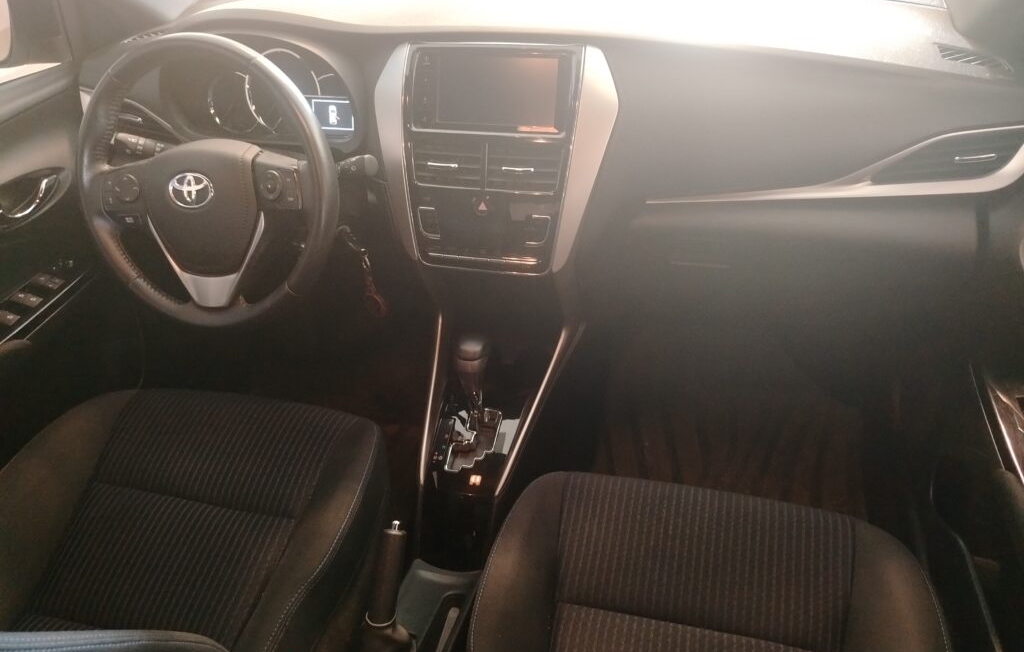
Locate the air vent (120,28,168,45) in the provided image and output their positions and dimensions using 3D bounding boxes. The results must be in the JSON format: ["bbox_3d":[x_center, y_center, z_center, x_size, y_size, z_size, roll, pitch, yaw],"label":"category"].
[{"bbox_3d":[-0.587,-0.443,1.112,0.090,0.020,0.042,-5,38,18],"label":"air vent"}]

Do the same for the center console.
[{"bbox_3d":[-0.029,-0.225,0.963,0.236,0.292,0.065,6,13,11],"label":"center console"}]

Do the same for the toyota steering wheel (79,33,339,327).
[{"bbox_3d":[-0.395,-0.188,0.946,0.370,0.370,0.100,6,16,11],"label":"toyota steering wheel"}]

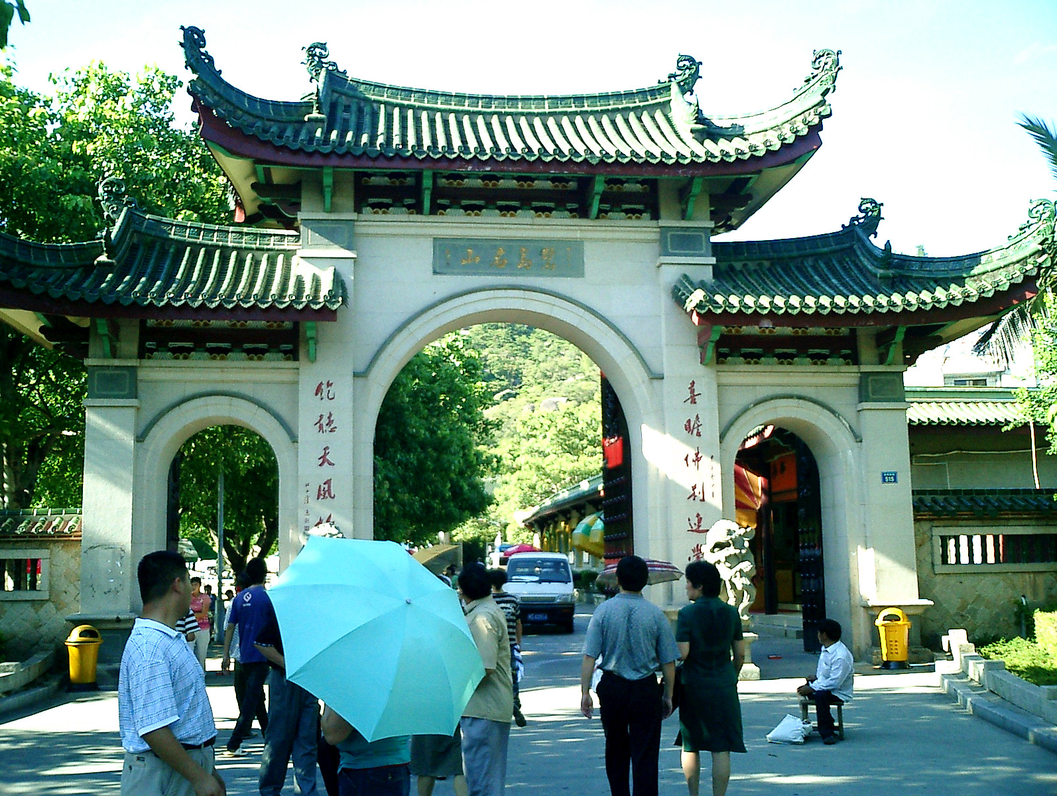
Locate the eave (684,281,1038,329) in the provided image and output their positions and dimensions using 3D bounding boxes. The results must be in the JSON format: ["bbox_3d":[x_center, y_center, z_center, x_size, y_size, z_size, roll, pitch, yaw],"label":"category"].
[{"bbox_3d":[4.958,-1.371,16.782,5.367,0.855,1.100,0,-8,-8],"label":"eave"}]

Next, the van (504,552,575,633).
[{"bbox_3d":[0.248,4.960,28.764,1.700,1.960,4.700,-1,-8,0],"label":"van"}]

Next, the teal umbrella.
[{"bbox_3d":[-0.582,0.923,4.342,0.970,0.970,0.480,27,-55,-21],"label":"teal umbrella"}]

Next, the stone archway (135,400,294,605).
[{"bbox_3d":[-4.502,2.047,16.115,2.269,4.102,1.100,0,-8,-8],"label":"stone archway"}]

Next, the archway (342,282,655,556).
[{"bbox_3d":[-0.306,1.232,16.807,4.712,5.760,1.100,0,-8,-8],"label":"archway"}]

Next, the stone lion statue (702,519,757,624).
[{"bbox_3d":[2.799,2.423,15.430,0.803,1.442,0.850,-2,-8,7],"label":"stone lion statue"}]

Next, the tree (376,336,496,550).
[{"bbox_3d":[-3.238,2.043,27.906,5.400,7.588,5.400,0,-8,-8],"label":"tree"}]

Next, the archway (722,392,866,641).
[{"bbox_3d":[4.003,2.064,17.278,2.314,4.092,1.100,0,-8,-8],"label":"archway"}]

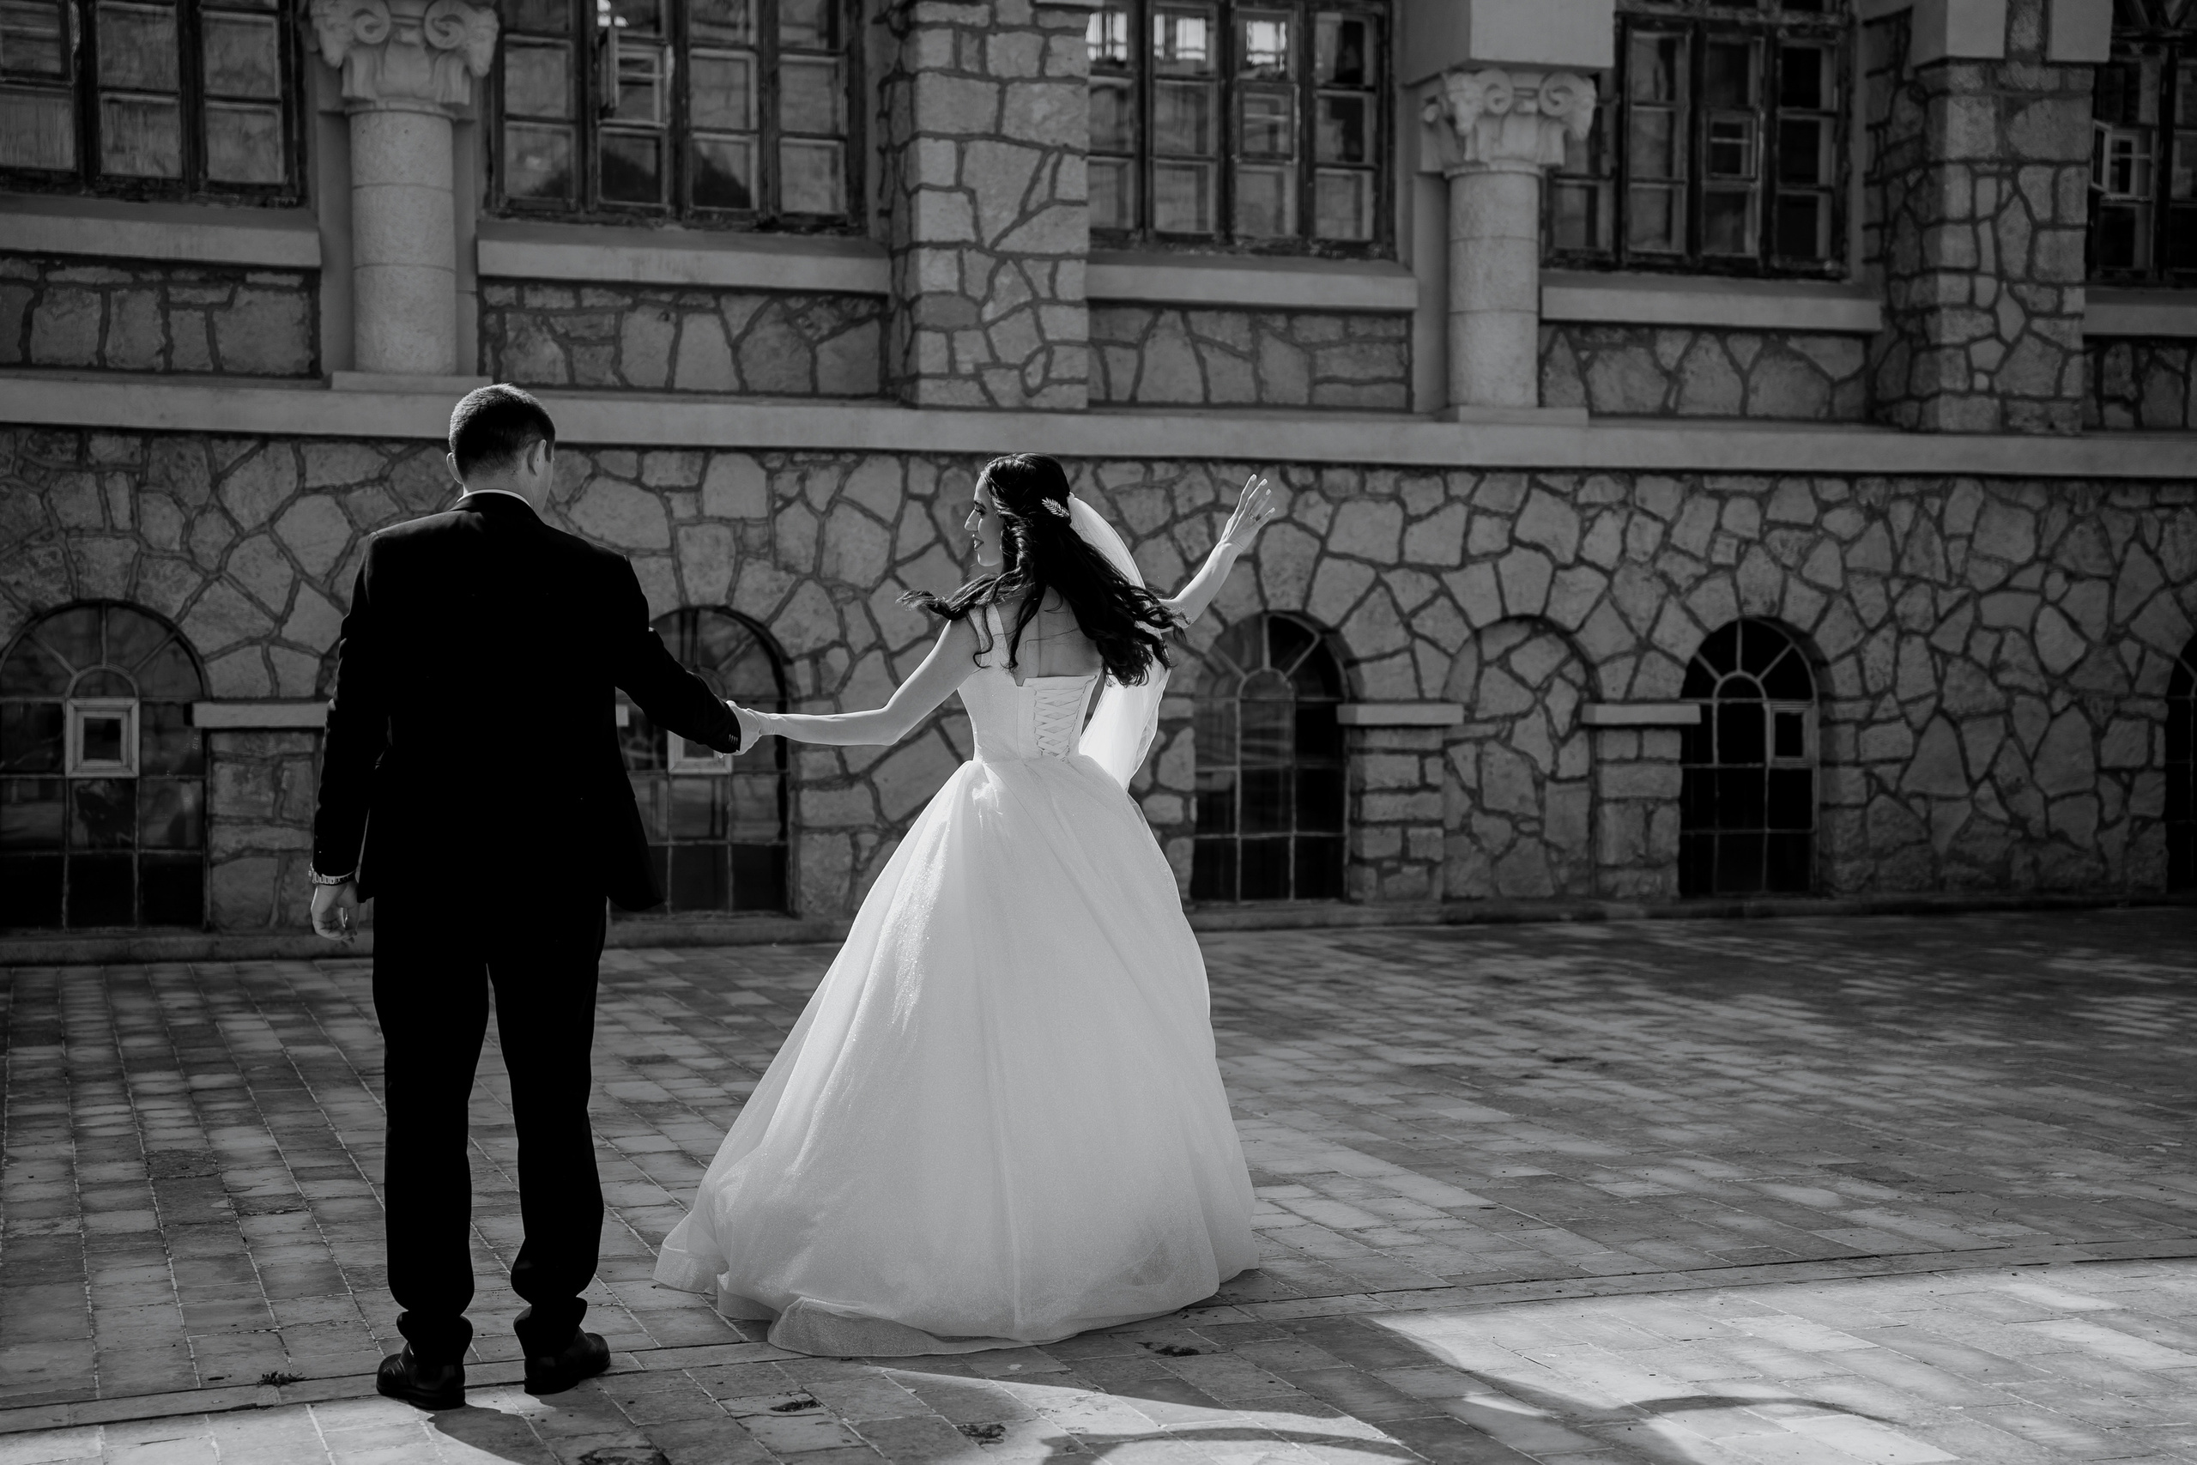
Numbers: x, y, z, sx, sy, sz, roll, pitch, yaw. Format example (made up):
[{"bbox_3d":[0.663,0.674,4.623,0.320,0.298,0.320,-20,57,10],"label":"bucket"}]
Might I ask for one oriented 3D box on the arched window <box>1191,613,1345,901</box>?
[{"bbox_3d":[0.813,0.121,14.304,0.840,1.410,0.150,0,2,-19],"label":"arched window"}]

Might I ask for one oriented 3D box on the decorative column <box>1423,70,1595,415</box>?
[{"bbox_3d":[2.041,-2.443,14.667,0.700,1.720,0.660,0,2,-19],"label":"decorative column"}]

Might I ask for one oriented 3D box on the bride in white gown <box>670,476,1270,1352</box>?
[{"bbox_3d":[-0.279,0.286,6.097,1.220,1.740,1.150,-1,2,-25],"label":"bride in white gown"}]

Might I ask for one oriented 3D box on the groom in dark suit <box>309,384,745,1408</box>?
[{"bbox_3d":[-1.044,0.275,5.336,0.760,1.800,0.480,0,2,-2],"label":"groom in dark suit"}]

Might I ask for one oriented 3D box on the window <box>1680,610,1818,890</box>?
[{"bbox_3d":[3.329,0.129,15.149,0.850,1.420,0.150,0,2,-19],"label":"window"}]

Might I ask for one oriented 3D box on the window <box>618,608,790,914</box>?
[{"bbox_3d":[-1.812,0.130,13.417,0.830,1.400,0.150,0,2,-19],"label":"window"}]

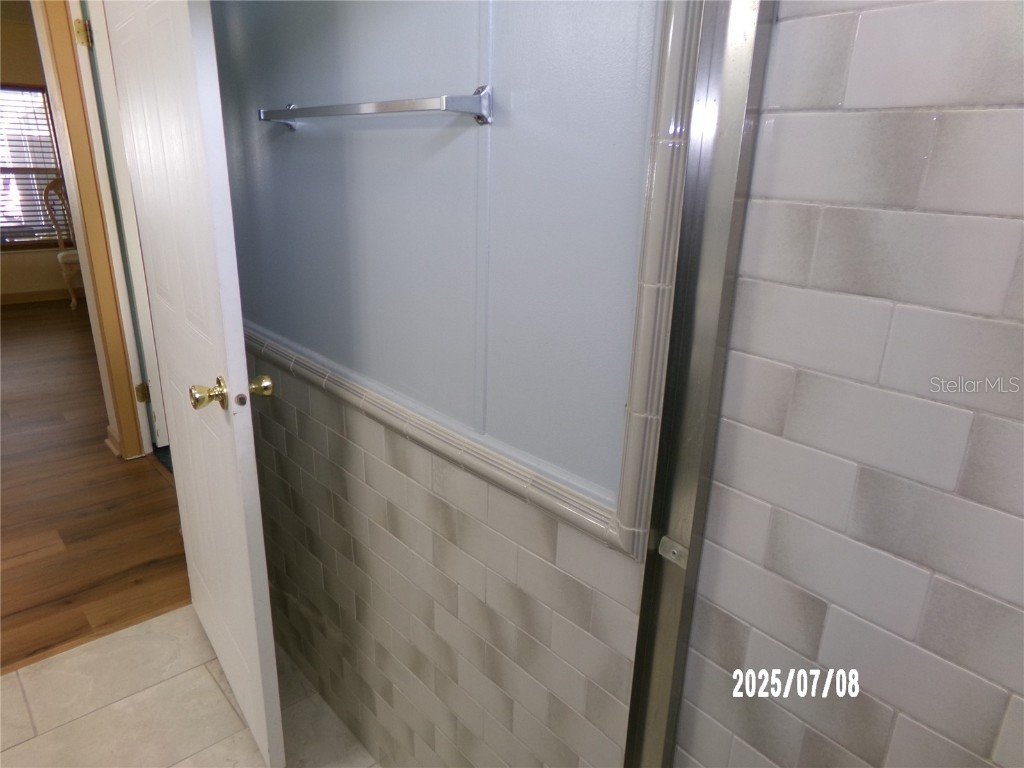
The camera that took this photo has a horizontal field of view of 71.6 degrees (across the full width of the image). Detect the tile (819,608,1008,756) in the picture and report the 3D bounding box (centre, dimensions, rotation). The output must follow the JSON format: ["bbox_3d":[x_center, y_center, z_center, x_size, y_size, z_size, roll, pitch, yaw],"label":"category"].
[{"bbox_3d":[0.374,0.277,0.670,0.009,0.076,0.153,-14,24,-37],"label":"tile"}]

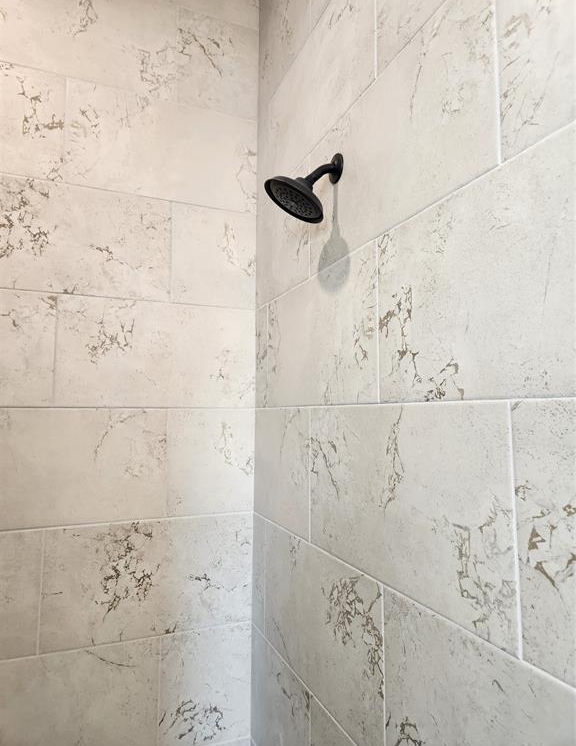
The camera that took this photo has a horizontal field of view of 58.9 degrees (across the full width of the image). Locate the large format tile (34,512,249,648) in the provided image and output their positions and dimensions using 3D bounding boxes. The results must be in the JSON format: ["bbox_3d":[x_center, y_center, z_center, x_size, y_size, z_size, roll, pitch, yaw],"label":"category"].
[{"bbox_3d":[-0.361,0.564,1.399,0.553,0.304,0.010,2,-6,-22],"label":"large format tile"}]

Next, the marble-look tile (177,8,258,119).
[{"bbox_3d":[-0.219,-0.959,1.598,0.259,0.304,0.010,2,-6,-22],"label":"marble-look tile"}]

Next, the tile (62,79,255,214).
[{"bbox_3d":[-0.355,-0.653,1.499,0.546,0.301,0.014,2,-6,-22],"label":"tile"}]

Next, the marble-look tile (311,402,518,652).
[{"bbox_3d":[0.167,0.209,0.883,0.014,0.301,0.579,2,-6,-22],"label":"marble-look tile"}]

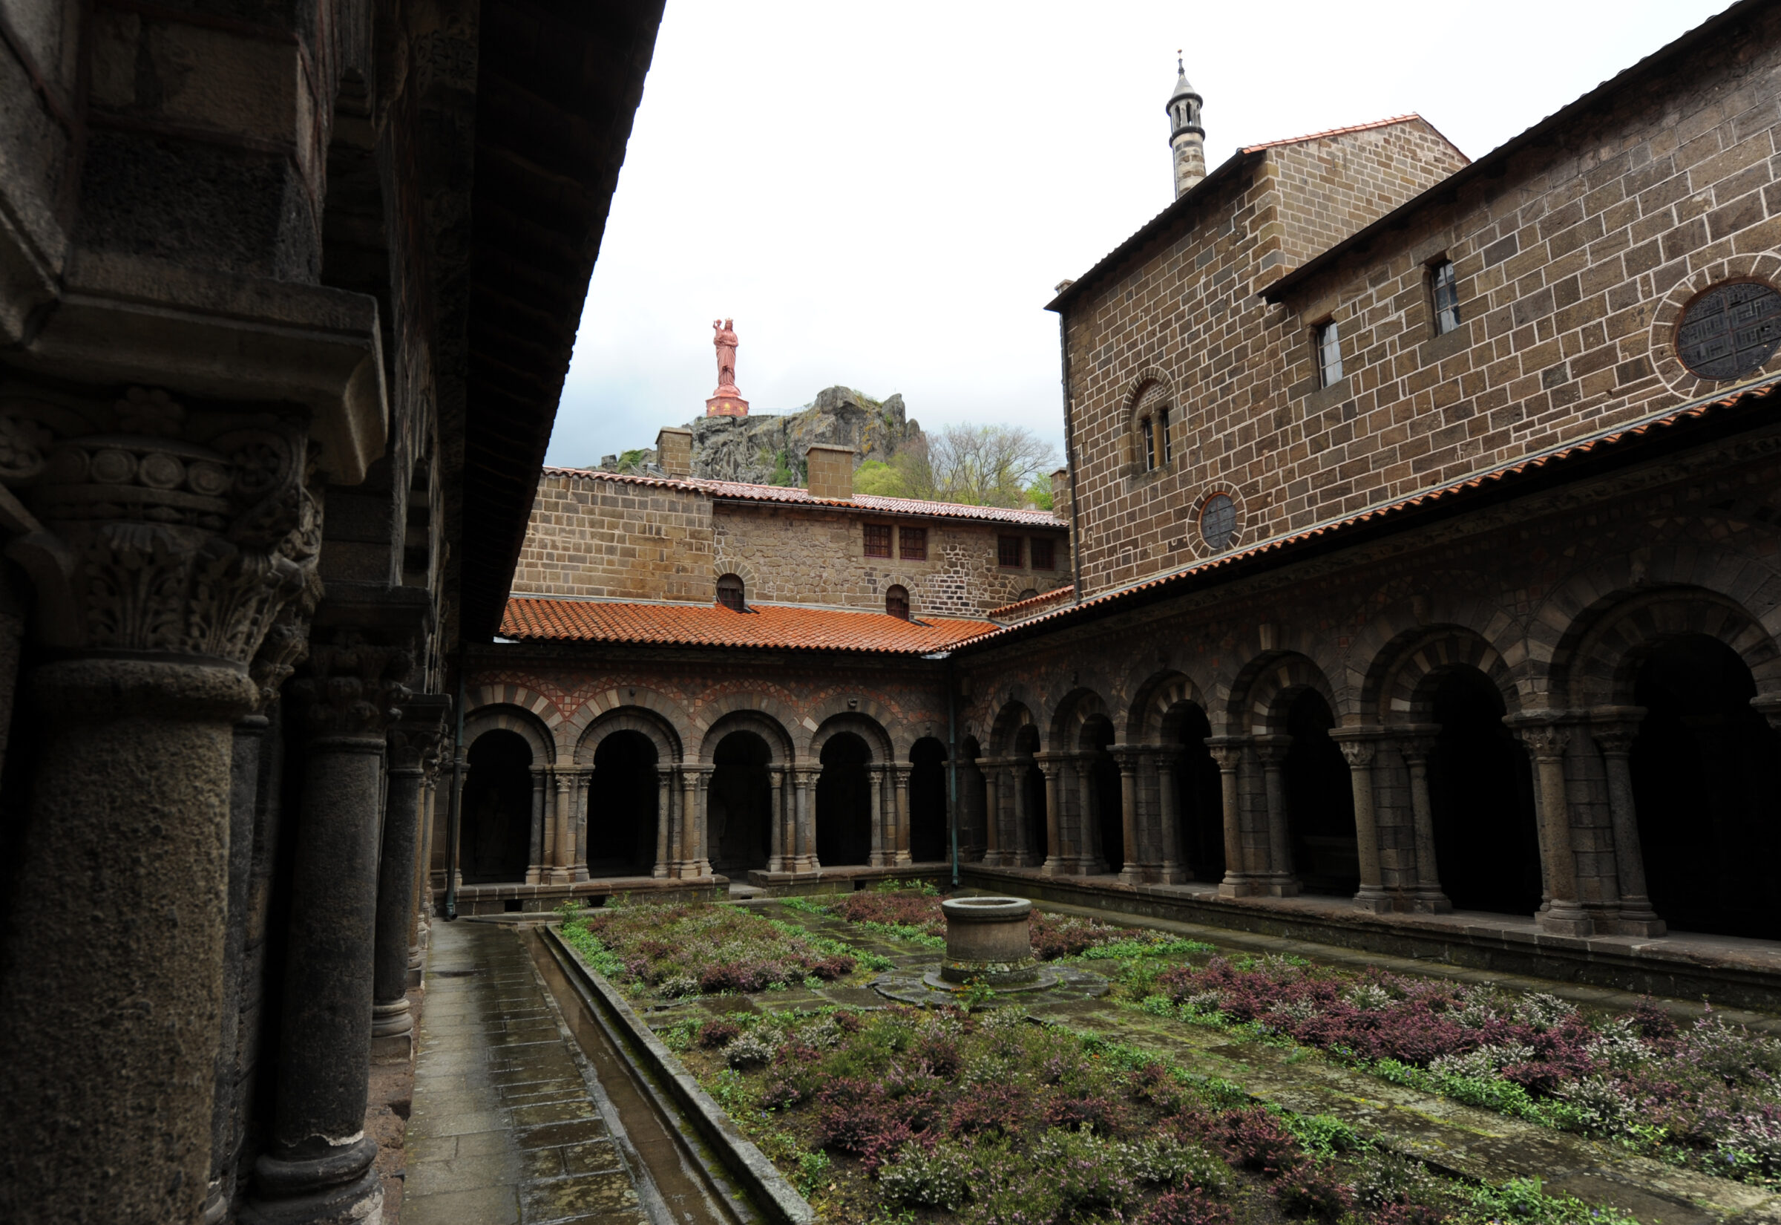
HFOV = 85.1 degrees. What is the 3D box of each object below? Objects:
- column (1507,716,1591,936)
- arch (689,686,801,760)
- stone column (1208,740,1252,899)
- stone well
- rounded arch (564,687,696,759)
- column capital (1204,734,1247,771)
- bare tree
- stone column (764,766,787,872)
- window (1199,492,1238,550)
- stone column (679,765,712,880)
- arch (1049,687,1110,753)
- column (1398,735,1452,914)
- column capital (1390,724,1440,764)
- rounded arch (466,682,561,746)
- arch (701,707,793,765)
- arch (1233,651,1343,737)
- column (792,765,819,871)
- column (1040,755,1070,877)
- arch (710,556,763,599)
[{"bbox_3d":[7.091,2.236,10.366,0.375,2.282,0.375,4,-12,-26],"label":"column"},{"bbox_3d":[-2.936,2.289,19.638,2.297,1.409,0.695,3,-11,-22],"label":"arch"},{"bbox_3d":[4.845,2.918,13.902,0.386,2.200,0.386,4,-12,-24],"label":"stone column"},{"bbox_3d":[0.993,3.288,9.800,0.975,0.701,0.975,-1,-11,0],"label":"stone well"},{"bbox_3d":[-4.815,2.033,17.870,2.295,1.377,0.405,4,-12,-25],"label":"rounded arch"},{"bbox_3d":[4.984,2.107,14.500,0.424,0.489,0.424,4,-12,-26],"label":"column capital"},{"bbox_3d":[11.043,-15.002,105.000,13.500,10.000,12.000,4,-12,-24],"label":"bare tree"},{"bbox_3d":[-2.110,3.927,18.368,0.320,1.900,0.320,4,-12,-24],"label":"stone column"},{"bbox_3d":[6.618,-1.805,19.355,0.232,1.119,1.100,4,-12,-24],"label":"window"},{"bbox_3d":[-3.654,3.924,18.182,0.608,2.025,0.567,4,-12,-25],"label":"stone column"},{"bbox_3d":[3.603,1.885,17.396,0.733,1.042,1.891,4,-12,-24],"label":"arch"},{"bbox_3d":[5.943,2.326,10.885,0.324,1.971,0.324,4,-12,-24],"label":"column"},{"bbox_3d":[6.614,1.690,12.314,0.407,0.489,0.407,4,-12,-26],"label":"column capital"},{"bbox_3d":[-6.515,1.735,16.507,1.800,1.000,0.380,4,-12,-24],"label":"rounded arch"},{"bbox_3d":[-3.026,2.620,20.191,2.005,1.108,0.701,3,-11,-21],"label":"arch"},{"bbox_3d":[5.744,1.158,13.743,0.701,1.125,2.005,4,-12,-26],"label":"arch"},{"bbox_3d":[-1.732,4.134,19.663,0.405,2.152,0.405,3,-11,-22],"label":"column"},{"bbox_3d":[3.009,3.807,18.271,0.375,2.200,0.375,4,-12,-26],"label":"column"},{"bbox_3d":[-3.937,-0.845,24.773,1.274,1.081,0.328,3,-11,-22],"label":"arch"}]

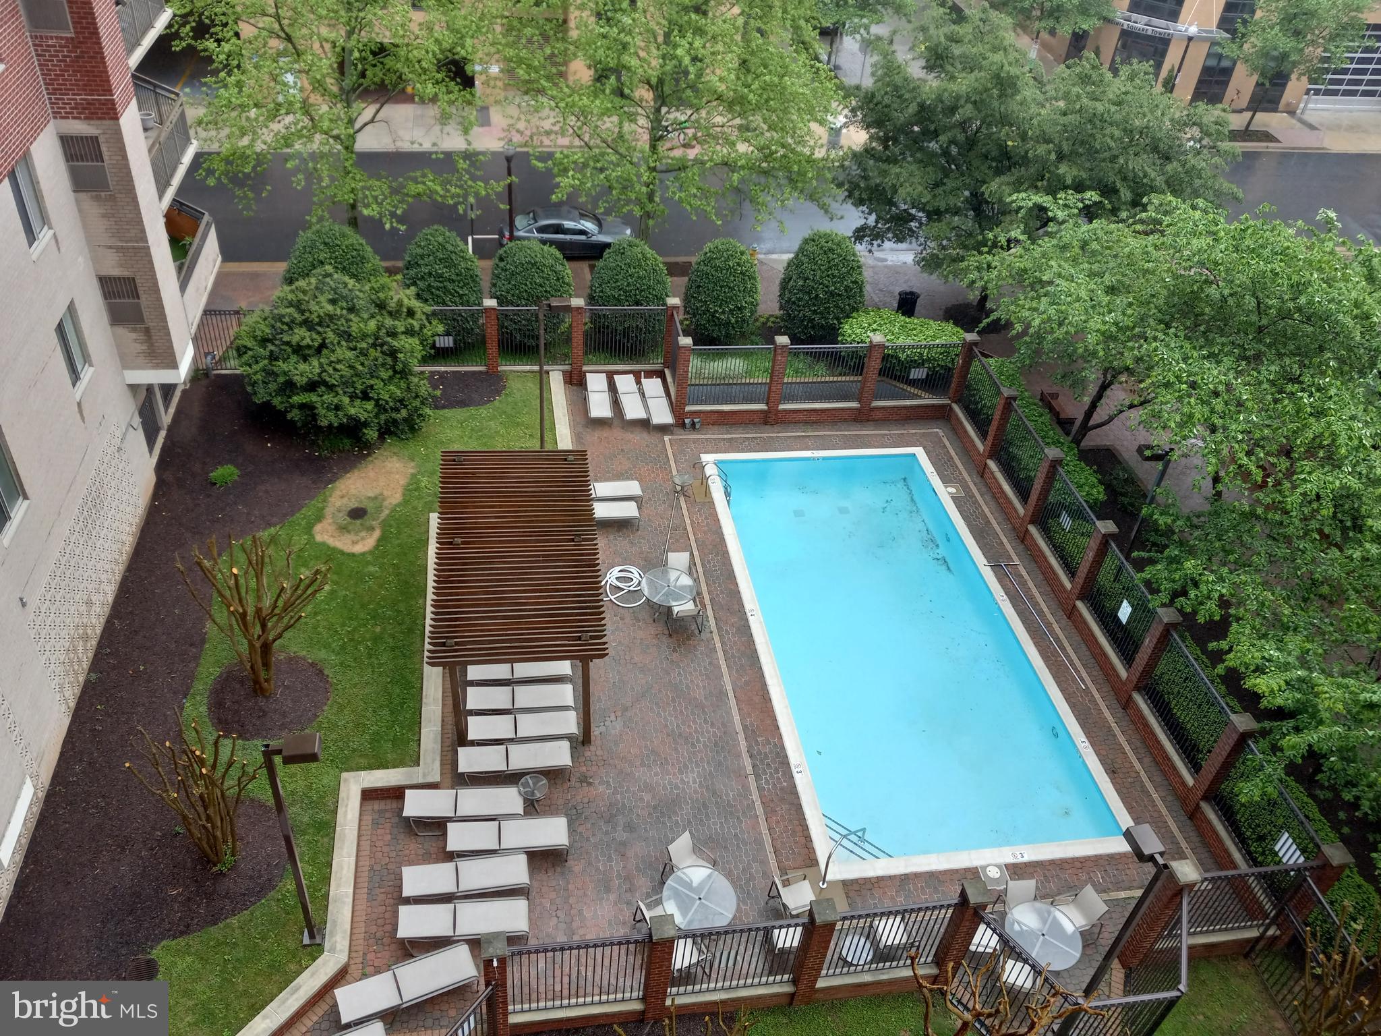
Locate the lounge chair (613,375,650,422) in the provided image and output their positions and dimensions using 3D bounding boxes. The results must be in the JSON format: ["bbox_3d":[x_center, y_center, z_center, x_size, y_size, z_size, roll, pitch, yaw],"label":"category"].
[{"bbox_3d":[-1.629,-3.100,29.094,0.644,0.476,2.031,-5,40,-13],"label":"lounge chair"}]

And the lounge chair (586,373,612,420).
[{"bbox_3d":[-2.475,-3.140,29.042,0.644,0.476,2.031,-2,39,-9],"label":"lounge chair"}]

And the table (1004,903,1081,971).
[{"bbox_3d":[5.618,6.947,17.437,1.220,0.720,1.220,-2,39,-10],"label":"table"}]

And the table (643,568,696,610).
[{"bbox_3d":[-0.477,1.754,23.356,1.210,0.720,1.210,-2,39,-10],"label":"table"}]

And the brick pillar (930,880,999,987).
[{"bbox_3d":[4.120,6.427,16.561,0.335,2.440,0.335,-2,40,-10],"label":"brick pillar"}]

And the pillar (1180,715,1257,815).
[{"bbox_3d":[9.493,4.494,19.400,0.349,2.525,0.349,-2,40,-10],"label":"pillar"}]

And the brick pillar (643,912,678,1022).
[{"bbox_3d":[-0.469,6.560,15.569,0.360,2.360,0.360,-2,39,-10],"label":"brick pillar"}]

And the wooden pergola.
[{"bbox_3d":[-3.433,1.522,21.514,3.120,2.800,6.000,-1,40,-8],"label":"wooden pergola"}]

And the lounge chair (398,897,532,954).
[{"bbox_3d":[-3.627,6.507,17.267,2.040,0.420,0.660,0,39,-7],"label":"lounge chair"}]

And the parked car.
[{"bbox_3d":[-4.417,-10.298,38.691,4.840,1.460,1.840,-2,39,-10],"label":"parked car"}]

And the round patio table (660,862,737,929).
[{"bbox_3d":[0.130,6.413,17.608,1.200,0.720,1.200,3,39,-3],"label":"round patio table"}]

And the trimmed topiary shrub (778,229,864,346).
[{"bbox_3d":[4.109,-7.331,33.376,2.616,3.121,2.616,-2,40,-10],"label":"trimmed topiary shrub"}]

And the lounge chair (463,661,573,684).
[{"bbox_3d":[-3.407,3.125,21.531,2.050,0.400,0.630,-1,39,-8],"label":"lounge chair"}]

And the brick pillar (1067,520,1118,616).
[{"bbox_3d":[8.780,1.184,23.716,0.380,2.530,0.380,-2,39,-10],"label":"brick pillar"}]

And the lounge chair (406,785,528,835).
[{"bbox_3d":[-3.948,5.083,18.831,2.040,0.400,0.640,1,38,-6],"label":"lounge chair"}]

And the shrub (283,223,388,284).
[{"bbox_3d":[-9.844,-6.362,29.641,2.800,3.300,2.800,-2,40,-10],"label":"shrub"}]

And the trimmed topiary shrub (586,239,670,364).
[{"bbox_3d":[-1.819,-6.715,32.204,2.500,3.150,2.500,-2,39,-10],"label":"trimmed topiary shrub"}]

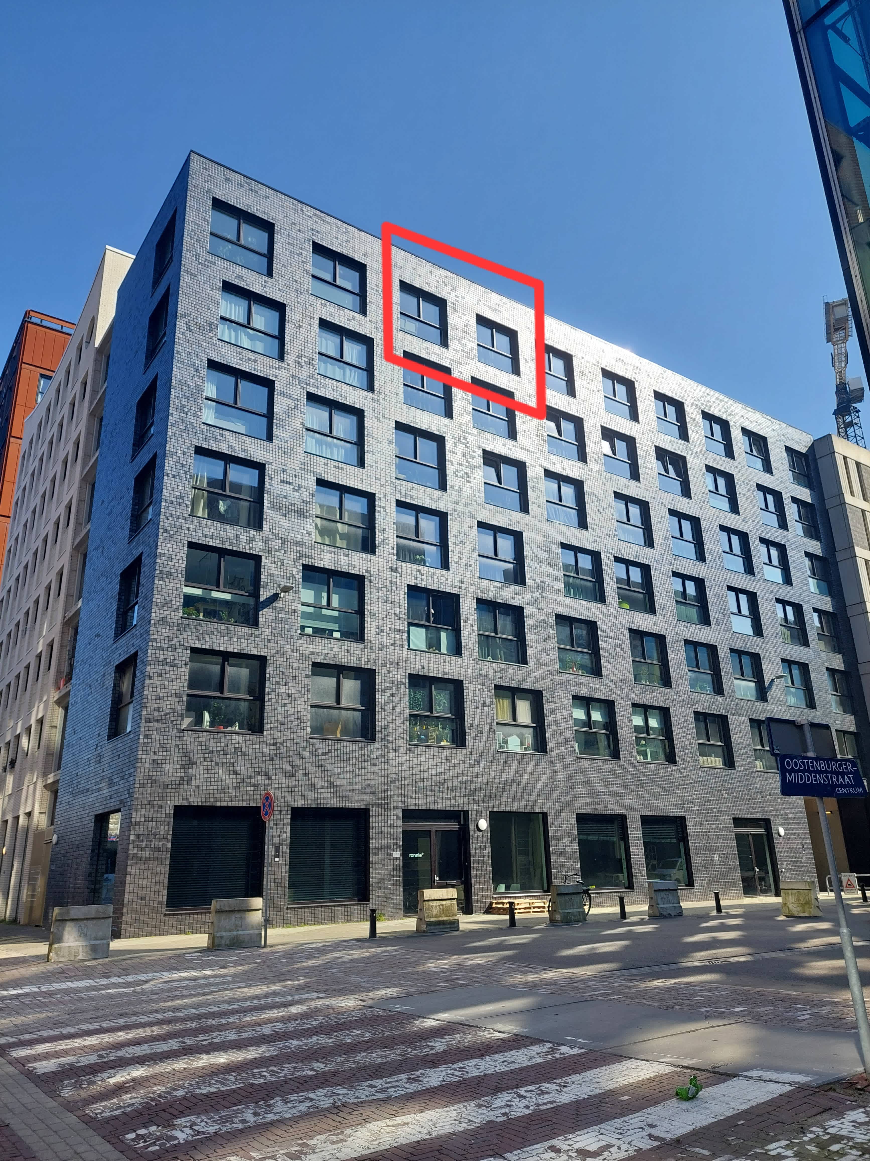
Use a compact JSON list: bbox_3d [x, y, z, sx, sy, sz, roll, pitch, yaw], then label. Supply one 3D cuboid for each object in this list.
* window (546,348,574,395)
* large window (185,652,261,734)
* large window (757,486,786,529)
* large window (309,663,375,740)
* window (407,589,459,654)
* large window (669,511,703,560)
[{"bbox_3d":[4.962,-8.827,35.169,2.140,2.150,0.220,12,-22,-33],"label":"window"},{"bbox_3d":[-5.789,3.085,23.113,2.202,2.212,0.250,12,-23,-33],"label":"large window"},{"bbox_3d":[16.794,-3.550,41.960,2.150,2.130,0.250,12,-23,-34],"label":"large window"},{"bbox_3d":[-2.753,3.648,24.755,2.150,2.130,0.250,12,-23,-34],"label":"large window"},{"bbox_3d":[-0.061,1.379,27.587,2.040,2.040,0.200,12,-23,-33],"label":"window"},{"bbox_3d":[11.094,-1.917,37.088,2.040,2.040,0.200,12,-23,-33],"label":"large window"}]

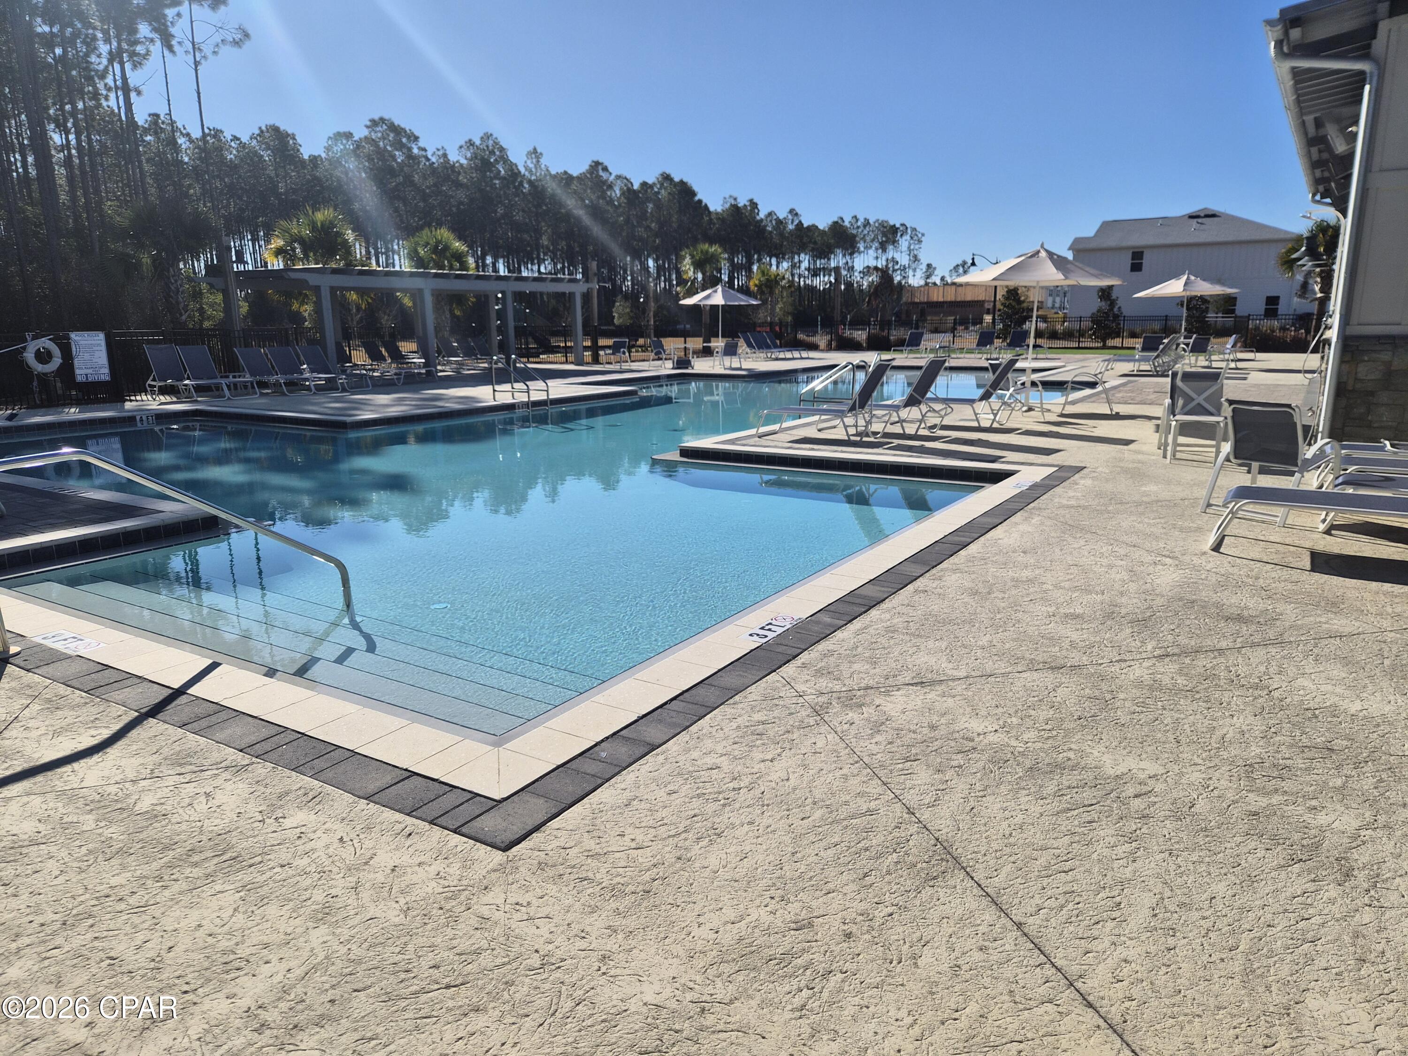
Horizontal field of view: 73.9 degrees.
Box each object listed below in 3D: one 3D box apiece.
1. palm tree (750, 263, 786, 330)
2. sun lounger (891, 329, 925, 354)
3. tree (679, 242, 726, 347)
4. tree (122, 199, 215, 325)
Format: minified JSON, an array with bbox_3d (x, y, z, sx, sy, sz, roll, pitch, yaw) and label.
[{"bbox_3d":[3.649,-12.469,52.554,2.400,4.612,2.400,-1,13,0],"label":"palm tree"},{"bbox_3d":[8.397,-7.536,38.346,0.650,1.086,1.789,8,15,35],"label":"sun lounger"},{"bbox_3d":[0.084,-11.004,44.935,2.350,5.300,2.350,-1,12,0],"label":"tree"},{"bbox_3d":[-14.553,-6.343,25.463,2.500,5.050,2.500,-1,12,0],"label":"tree"}]

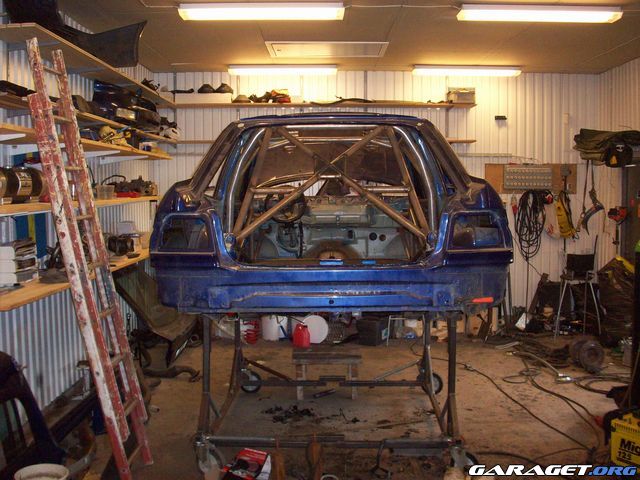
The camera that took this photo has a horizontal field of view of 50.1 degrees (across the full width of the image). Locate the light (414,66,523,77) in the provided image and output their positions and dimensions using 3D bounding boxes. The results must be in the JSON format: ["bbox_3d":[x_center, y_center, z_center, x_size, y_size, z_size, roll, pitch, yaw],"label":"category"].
[{"bbox_3d":[1.683,-1.938,7.869,1.240,0.090,0.190,0,5,1],"label":"light"}]

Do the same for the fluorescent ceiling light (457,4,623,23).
[{"bbox_3d":[1.652,-1.711,5.189,1.240,0.090,0.190,0,5,1],"label":"fluorescent ceiling light"}]

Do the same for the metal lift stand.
[{"bbox_3d":[0.071,0.906,5.175,1.680,1.120,1.740,0,5,1],"label":"metal lift stand"}]

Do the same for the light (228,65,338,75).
[{"bbox_3d":[-0.422,-1.951,7.888,1.240,0.090,0.190,0,5,1],"label":"light"}]

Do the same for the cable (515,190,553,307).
[{"bbox_3d":[2.584,0.102,8.304,0.430,1.410,0.150,0,5,1],"label":"cable"}]

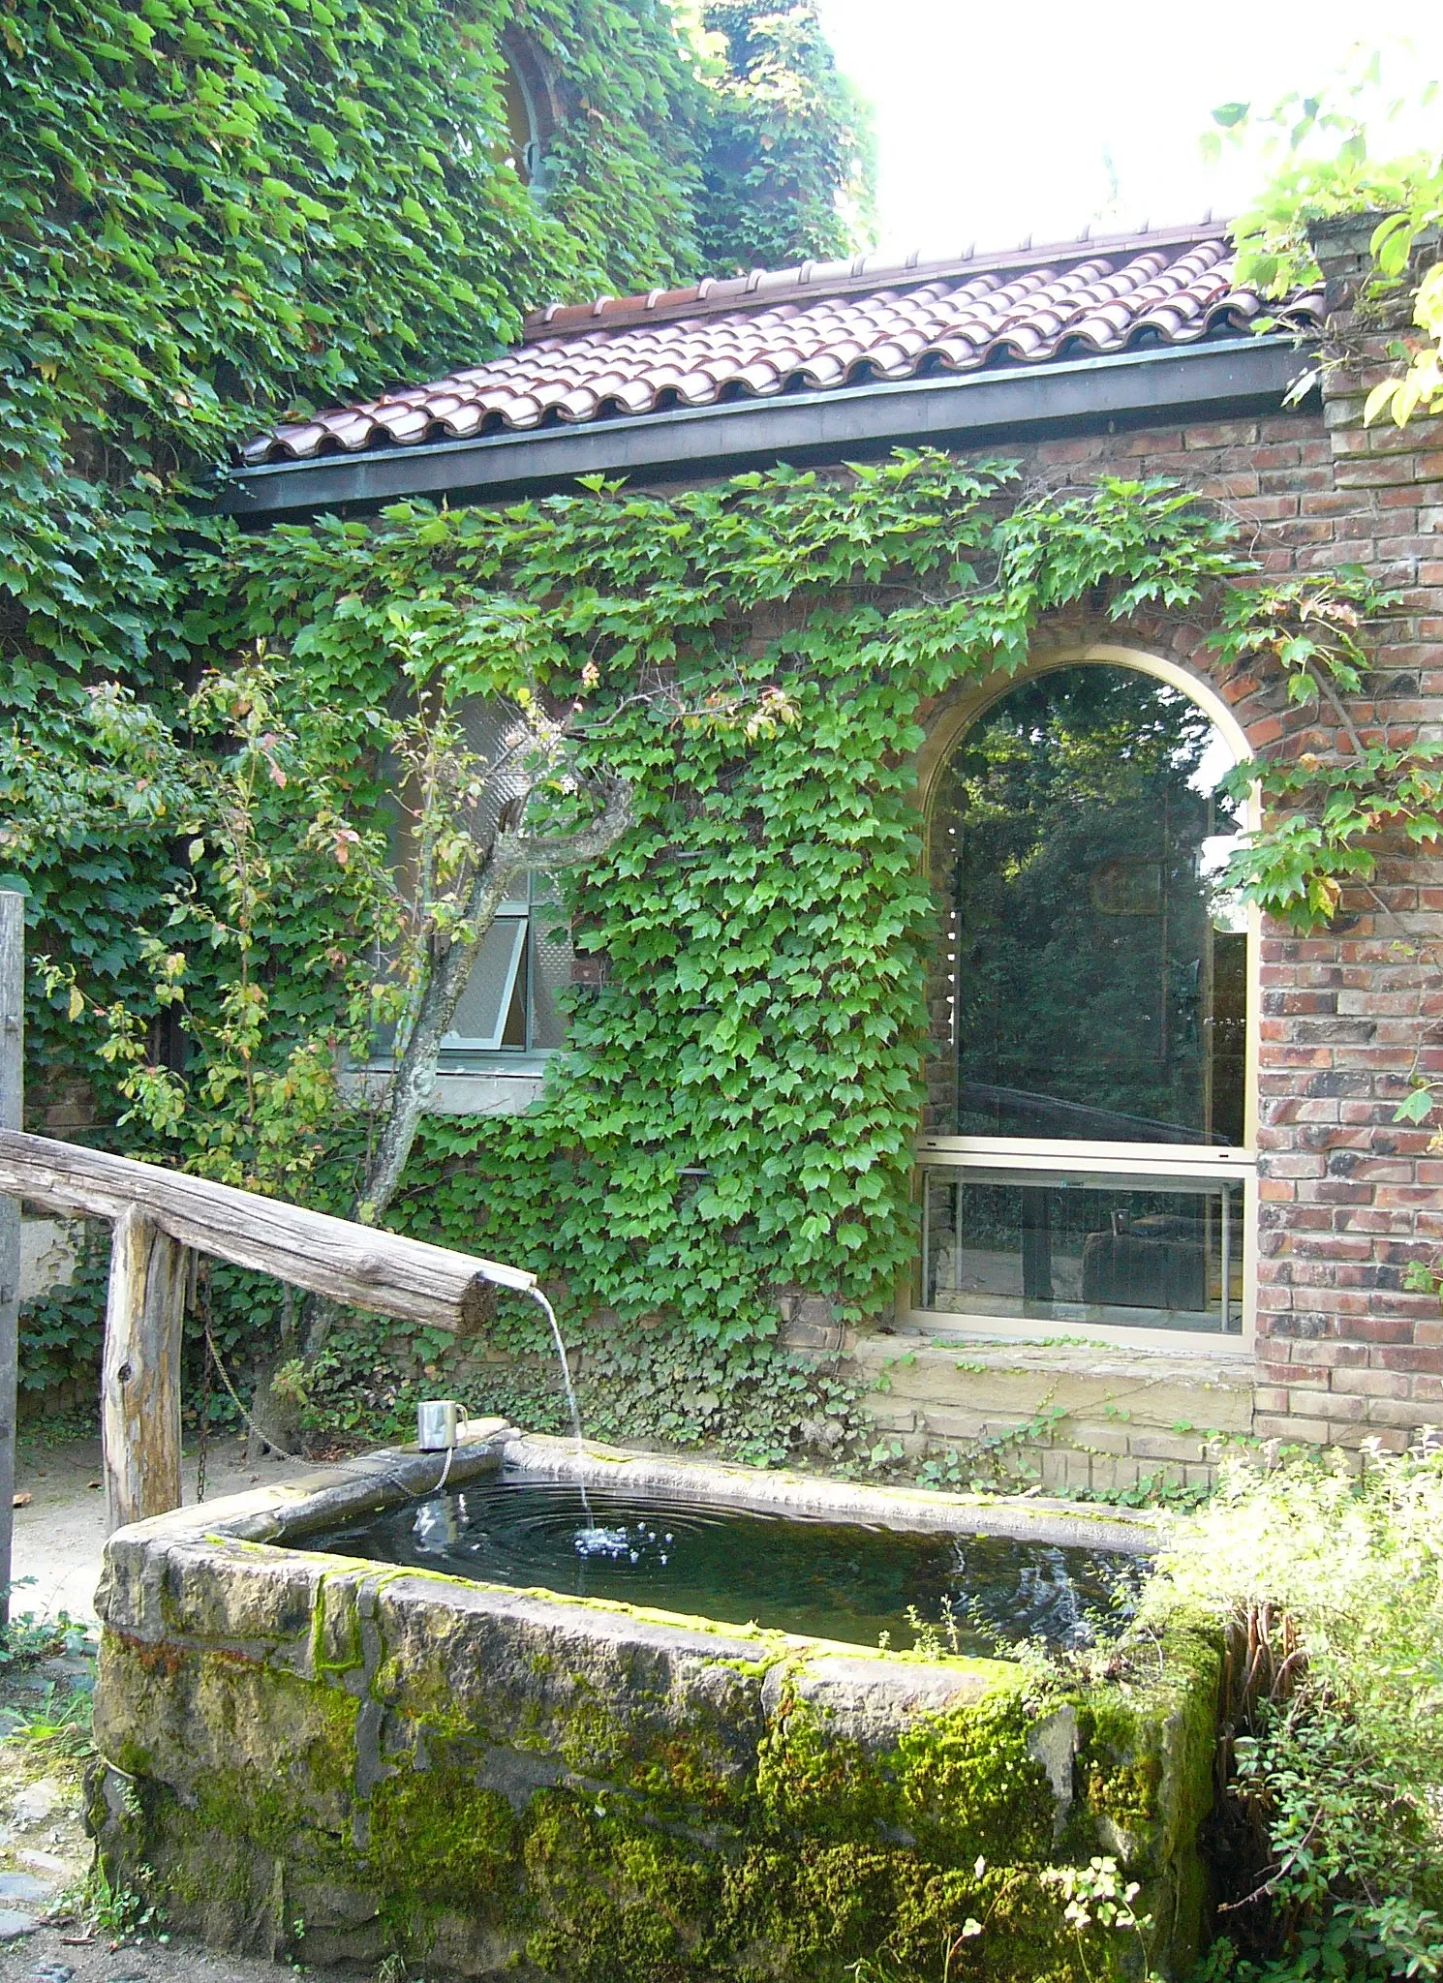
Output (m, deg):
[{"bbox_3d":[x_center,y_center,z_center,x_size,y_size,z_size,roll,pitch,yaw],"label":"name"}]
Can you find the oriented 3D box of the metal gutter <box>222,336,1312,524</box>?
[{"bbox_3d":[-0.019,-1.781,6.519,3.840,0.160,0.170,0,-1,25],"label":"metal gutter"}]

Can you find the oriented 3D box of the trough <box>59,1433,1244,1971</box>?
[{"bbox_3d":[0.010,1.183,3.290,1.730,0.590,1.170,0,-2,28],"label":"trough"}]

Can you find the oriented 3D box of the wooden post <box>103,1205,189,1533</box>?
[{"bbox_3d":[-1.113,0.940,3.828,0.158,1.070,0.155,1,-1,-16],"label":"wooden post"}]

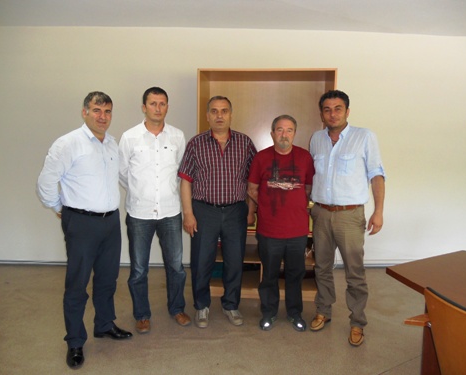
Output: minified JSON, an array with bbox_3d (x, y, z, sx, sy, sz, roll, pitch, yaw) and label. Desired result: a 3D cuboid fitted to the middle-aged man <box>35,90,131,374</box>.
[{"bbox_3d":[-0.963,0.246,2.580,0.500,1.728,0.580,7,10,43],"label":"middle-aged man"}]

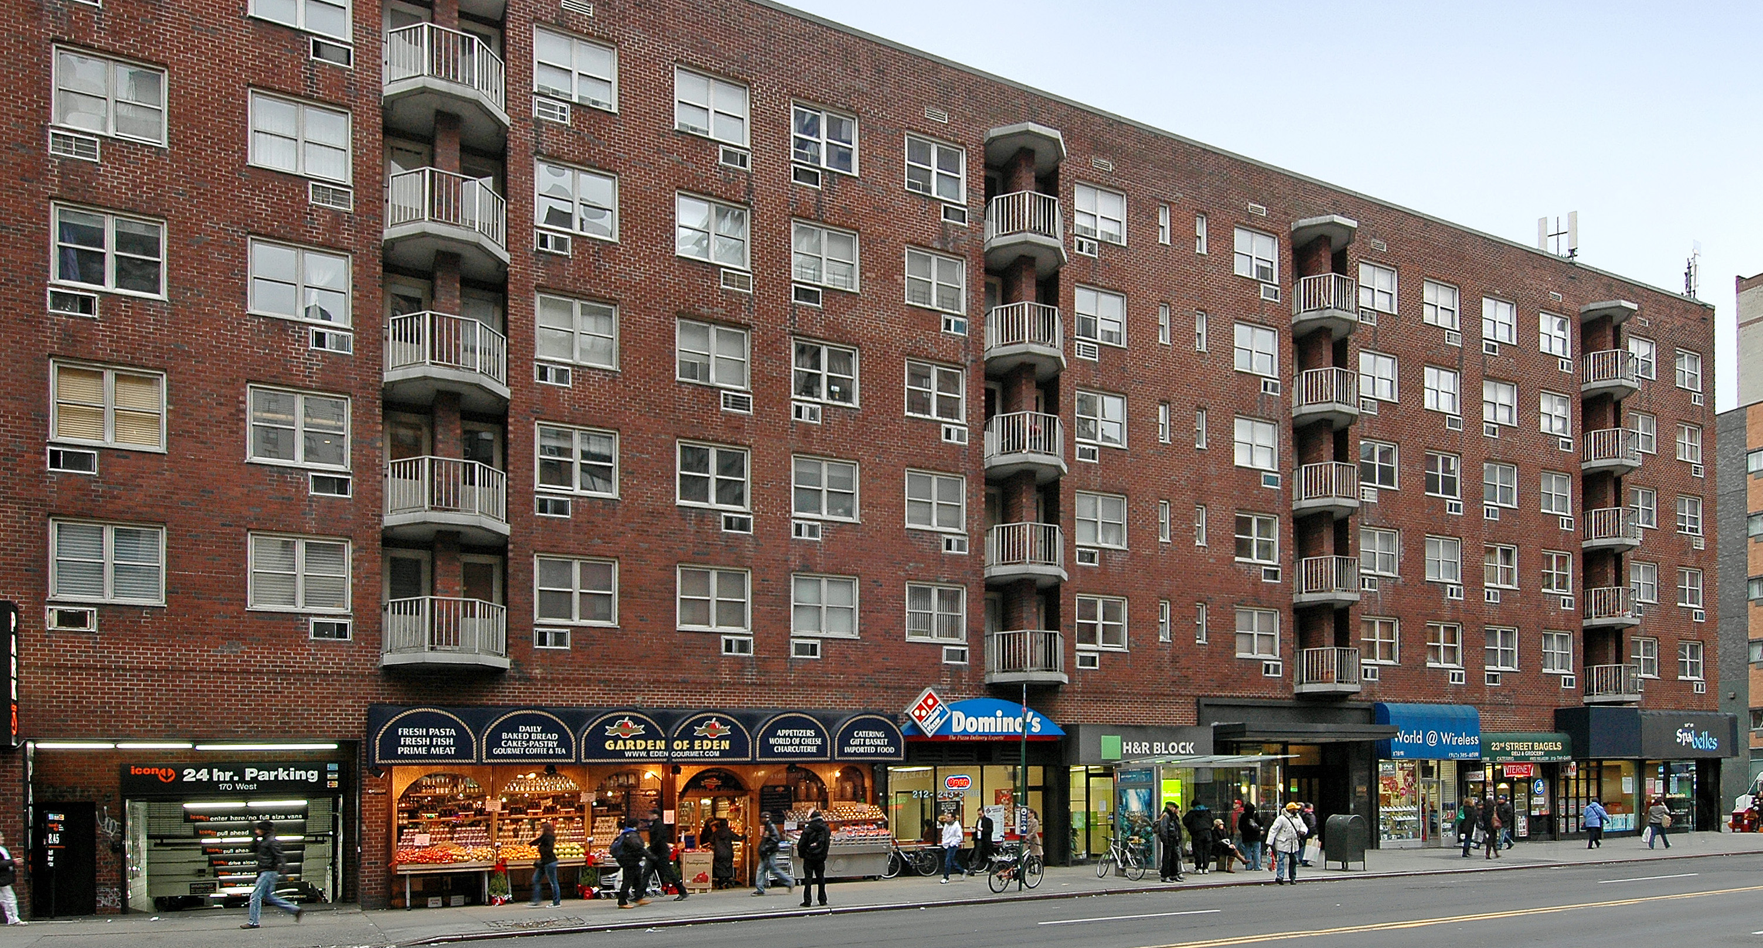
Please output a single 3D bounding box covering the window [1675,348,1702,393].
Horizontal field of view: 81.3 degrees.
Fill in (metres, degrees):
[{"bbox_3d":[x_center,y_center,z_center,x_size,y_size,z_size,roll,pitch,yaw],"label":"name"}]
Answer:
[{"bbox_3d":[30.790,-3.967,39.197,1.660,1.410,0.150,4,-6,-25],"label":"window"}]

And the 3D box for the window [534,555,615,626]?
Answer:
[{"bbox_3d":[-6.445,2.489,21.719,1.657,1.420,0.150,1,-3,-25],"label":"window"}]

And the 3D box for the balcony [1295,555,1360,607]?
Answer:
[{"bbox_3d":[13.422,3.243,30.594,2.300,1.280,1.300,3,-8,-26],"label":"balcony"}]

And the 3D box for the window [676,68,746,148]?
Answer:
[{"bbox_3d":[-3.799,-8.218,22.961,1.662,1.420,0.150,1,-3,-25],"label":"window"}]

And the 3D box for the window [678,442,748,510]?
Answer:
[{"bbox_3d":[-3.719,0.046,22.650,1.660,1.410,0.150,4,-6,-25],"label":"window"}]

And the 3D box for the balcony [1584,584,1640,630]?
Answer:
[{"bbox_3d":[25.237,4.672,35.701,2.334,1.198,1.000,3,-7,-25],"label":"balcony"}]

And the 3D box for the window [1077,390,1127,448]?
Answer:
[{"bbox_3d":[5.918,-1.476,27.524,1.664,1.400,0.150,1,-3,-25],"label":"window"}]

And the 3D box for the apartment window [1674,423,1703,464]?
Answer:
[{"bbox_3d":[30.636,-1.150,39.001,1.660,1.410,0.150,4,-6,-25],"label":"apartment window"}]

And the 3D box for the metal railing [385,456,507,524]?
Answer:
[{"bbox_3d":[-8.339,0.365,19.792,2.169,1.032,0.600,3,-7,-25],"label":"metal railing"}]

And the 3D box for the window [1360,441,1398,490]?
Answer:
[{"bbox_3d":[15.062,-0.262,31.063,1.660,1.310,0.150,2,-6,-25],"label":"window"}]

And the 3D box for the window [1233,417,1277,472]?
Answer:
[{"bbox_3d":[10.492,-0.843,28.910,1.660,1.310,0.150,2,-6,-25],"label":"window"}]

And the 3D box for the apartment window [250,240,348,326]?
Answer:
[{"bbox_3d":[-10.769,-3.527,19.075,1.653,1.417,0.150,2,-6,-25],"label":"apartment window"}]

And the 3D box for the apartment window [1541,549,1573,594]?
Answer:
[{"bbox_3d":[22.832,3.348,34.783,1.692,1.433,0.150,3,-7,-25],"label":"apartment window"}]

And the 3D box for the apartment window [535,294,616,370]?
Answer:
[{"bbox_3d":[-6.433,-2.999,21.724,1.629,1.420,0.150,1,-3,-25],"label":"apartment window"}]

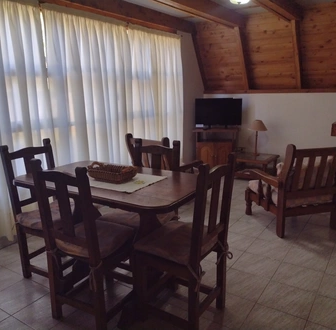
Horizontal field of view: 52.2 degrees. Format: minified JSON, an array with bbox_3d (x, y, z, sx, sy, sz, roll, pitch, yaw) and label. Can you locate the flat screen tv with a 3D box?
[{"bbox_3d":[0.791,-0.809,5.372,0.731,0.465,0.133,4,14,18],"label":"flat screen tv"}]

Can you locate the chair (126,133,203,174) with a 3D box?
[{"bbox_3d":[-0.034,0.043,4.046,0.665,0.869,0.708,8,16,32],"label":"chair"}]

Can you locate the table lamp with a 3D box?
[{"bbox_3d":[1.316,-0.390,5.040,0.280,0.503,0.280,8,16,32],"label":"table lamp"}]

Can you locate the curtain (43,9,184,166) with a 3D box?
[{"bbox_3d":[-0.442,-0.646,4.244,0.114,1.985,2.413,8,16,32],"label":"curtain"}]

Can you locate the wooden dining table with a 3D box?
[{"bbox_3d":[-0.366,0.478,2.424,1.221,0.784,0.737,7,16,30],"label":"wooden dining table"}]

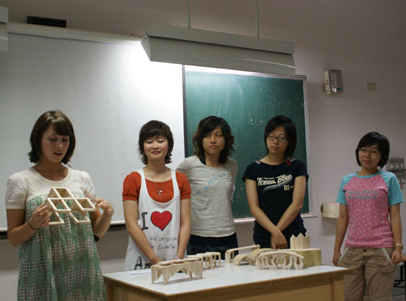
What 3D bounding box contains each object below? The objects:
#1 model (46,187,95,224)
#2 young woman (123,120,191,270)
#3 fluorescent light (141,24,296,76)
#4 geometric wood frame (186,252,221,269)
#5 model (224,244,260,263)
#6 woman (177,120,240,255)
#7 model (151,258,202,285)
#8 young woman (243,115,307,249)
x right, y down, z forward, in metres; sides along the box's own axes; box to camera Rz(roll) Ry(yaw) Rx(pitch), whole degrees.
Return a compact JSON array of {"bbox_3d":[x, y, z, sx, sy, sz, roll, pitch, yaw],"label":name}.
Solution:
[{"bbox_3d":[-0.570,0.236,2.420,0.215,0.160,0.110,-1,-4,-10],"label":"model"},{"bbox_3d":[-0.267,0.626,3.265,0.410,1.605,0.320,-1,-4,-12],"label":"young woman"},{"bbox_3d":[0.136,-0.710,4.164,1.230,0.250,0.170,1,-5,-30],"label":"fluorescent light"},{"bbox_3d":[0.008,0.610,3.086,0.090,0.076,0.185,-5,-5,37],"label":"geometric wood frame"},{"bbox_3d":[0.237,0.626,3.395,0.050,0.073,0.320,-5,-5,40],"label":"model"},{"bbox_3d":[0.047,0.610,3.424,0.400,1.639,0.280,-1,-4,-6],"label":"woman"},{"bbox_3d":[-0.116,0.585,2.697,0.260,0.082,0.070,1,-5,-38],"label":"model"},{"bbox_3d":[0.473,0.599,3.494,0.410,1.645,0.300,-2,-4,2],"label":"young woman"}]

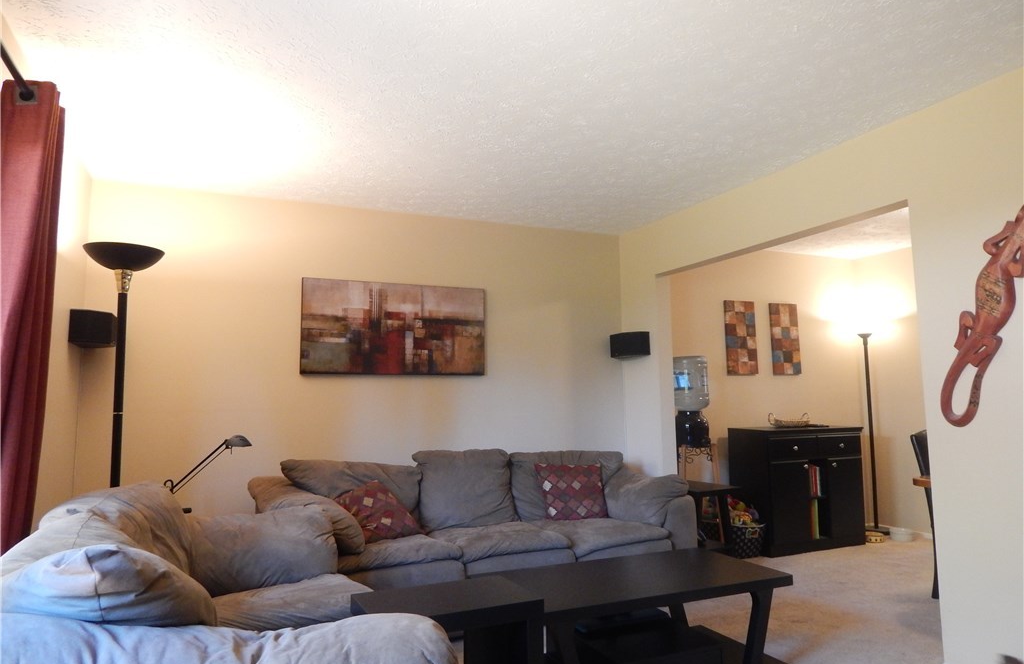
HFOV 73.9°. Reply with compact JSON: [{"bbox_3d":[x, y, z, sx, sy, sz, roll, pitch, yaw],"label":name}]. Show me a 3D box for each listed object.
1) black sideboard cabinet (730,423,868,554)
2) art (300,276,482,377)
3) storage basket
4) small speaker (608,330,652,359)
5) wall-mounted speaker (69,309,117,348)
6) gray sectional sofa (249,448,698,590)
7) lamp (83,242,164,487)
[{"bbox_3d":[2.271,1.228,5.403,1.020,0.918,0.430,2,-7,-24],"label":"black sideboard cabinet"},{"bbox_3d":[-0.765,-0.018,4.550,1.240,0.610,0.035,2,-7,-24],"label":"art"},{"bbox_3d":[1.667,1.545,5.089,0.320,0.235,0.290,2,-7,-24],"label":"storage basket"},{"bbox_3d":[0.866,0.098,5.004,0.280,0.162,0.180,-3,-7,25],"label":"small speaker"},{"bbox_3d":[-2.205,-0.015,3.576,0.175,0.162,0.265,-3,-7,25],"label":"wall-mounted speaker"},{"bbox_3d":[-0.198,1.150,4.118,2.500,0.860,0.970,2,-7,-24],"label":"gray sectional sofa"},{"bbox_3d":[-1.705,0.548,2.910,0.315,1.830,0.315,2,-7,-24],"label":"lamp"}]

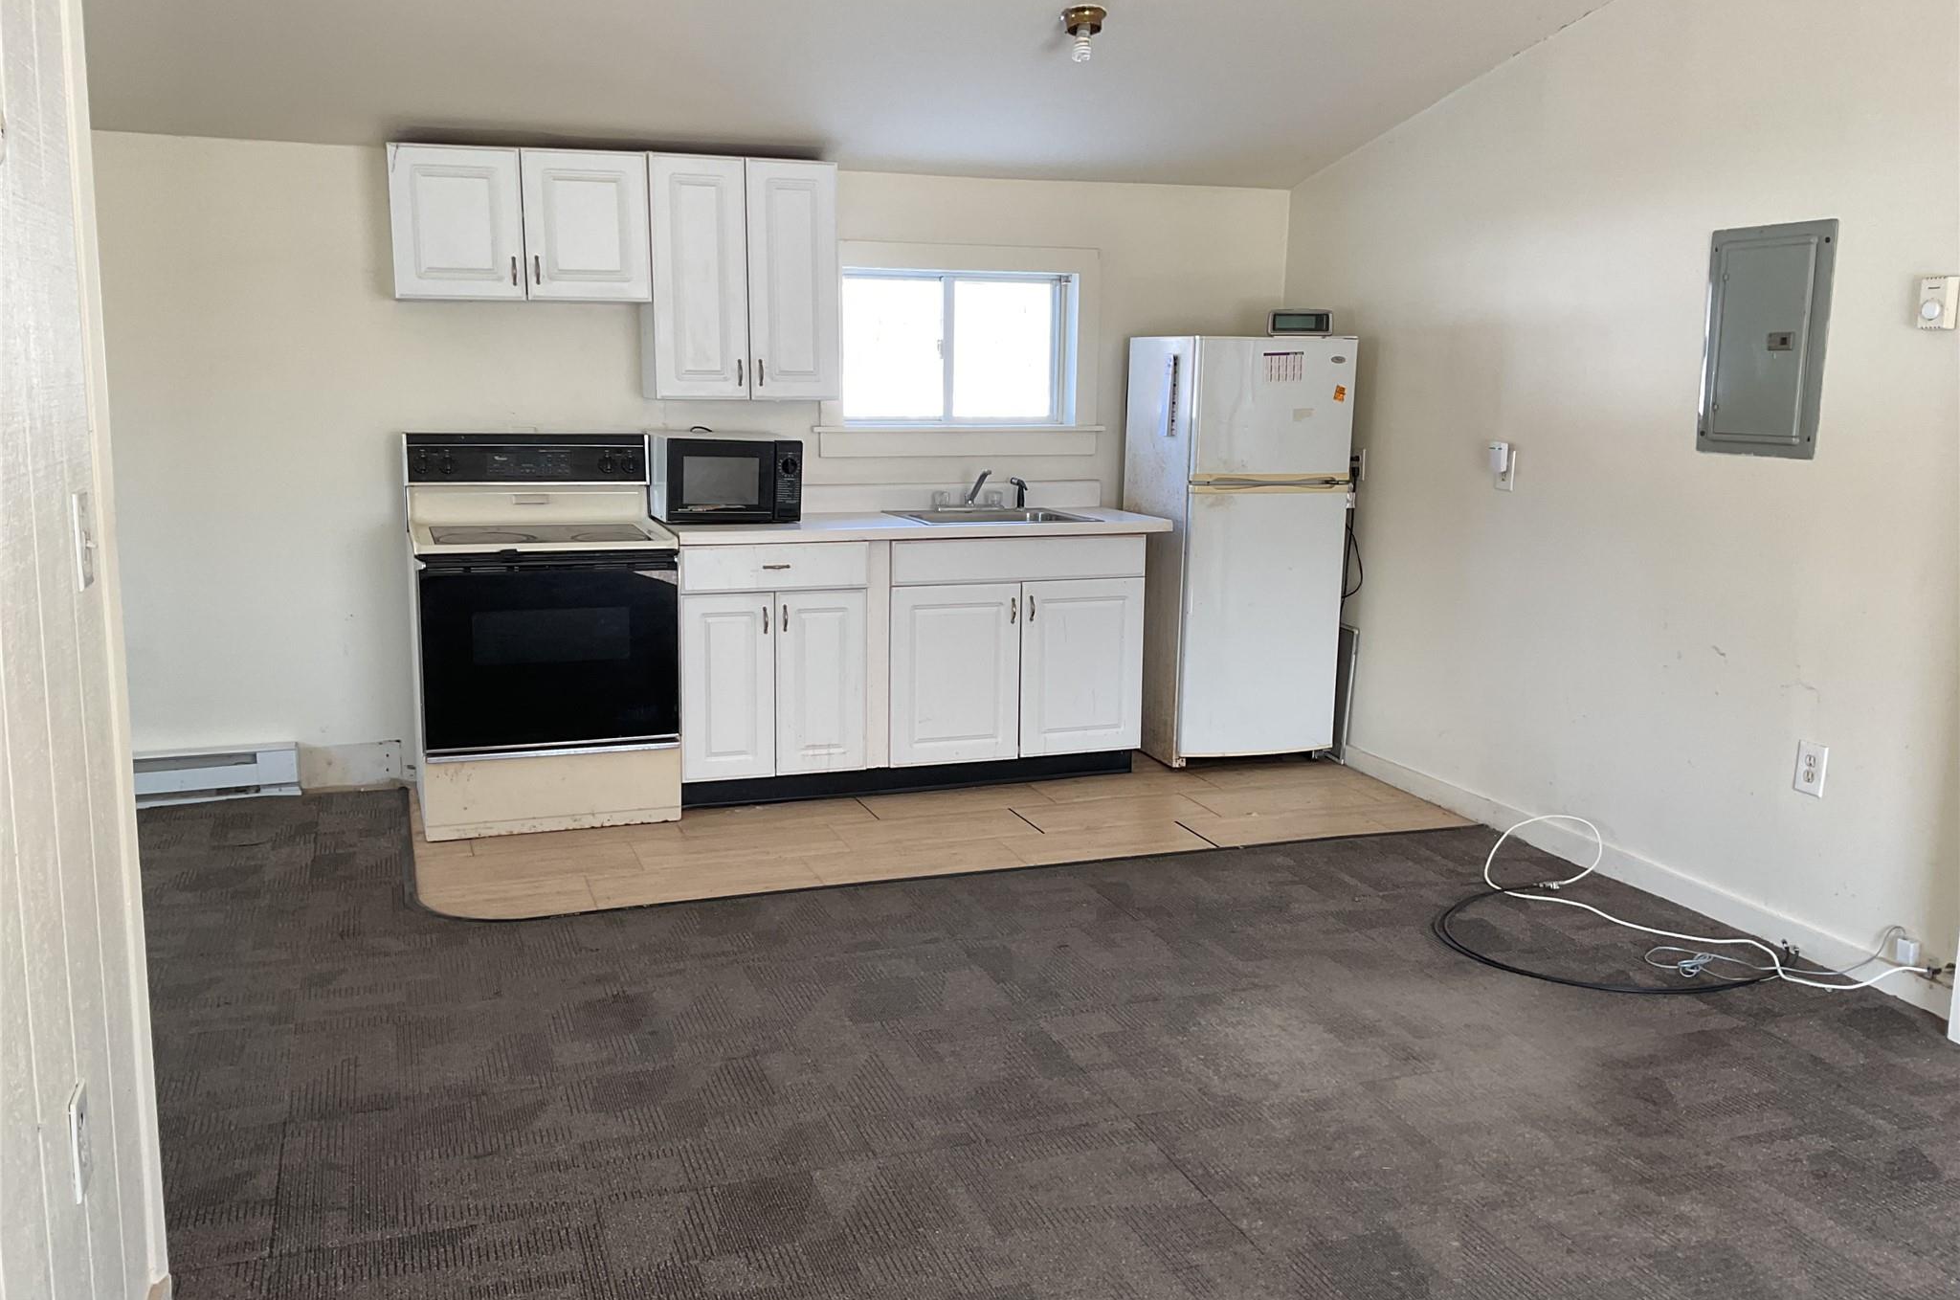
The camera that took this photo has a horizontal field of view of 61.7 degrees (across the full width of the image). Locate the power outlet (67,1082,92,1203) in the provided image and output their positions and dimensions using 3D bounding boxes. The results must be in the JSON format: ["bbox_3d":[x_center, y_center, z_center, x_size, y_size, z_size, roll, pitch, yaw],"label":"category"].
[{"bbox_3d":[-1.070,0.585,1.954,0.008,0.115,0.072,-3,11,-19],"label":"power outlet"}]

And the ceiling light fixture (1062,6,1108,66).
[{"bbox_3d":[0.285,-1.653,4.436,0.126,0.132,0.126,-3,-1,0],"label":"ceiling light fixture"}]

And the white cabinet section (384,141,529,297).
[{"bbox_3d":[-1.584,-1.294,4.987,0.382,0.455,0.020,-3,11,-19],"label":"white cabinet section"}]

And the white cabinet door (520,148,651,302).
[{"bbox_3d":[-1.235,-1.332,5.186,0.388,0.460,0.030,-3,11,-19],"label":"white cabinet door"}]

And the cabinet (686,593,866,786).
[{"bbox_3d":[-0.740,0.071,5.558,0.605,0.610,0.520,-3,11,-19],"label":"cabinet"}]

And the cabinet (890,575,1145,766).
[{"bbox_3d":[0.043,0.025,5.809,0.910,0.608,0.590,-3,11,-19],"label":"cabinet"}]

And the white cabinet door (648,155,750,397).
[{"bbox_3d":[-0.905,-1.198,5.327,0.304,0.762,0.030,-3,11,-19],"label":"white cabinet door"}]

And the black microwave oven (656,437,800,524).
[{"bbox_3d":[-0.840,-0.572,5.486,0.450,0.277,0.360,-2,10,-14],"label":"black microwave oven"}]

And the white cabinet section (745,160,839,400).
[{"bbox_3d":[-0.617,-1.213,5.426,0.302,0.762,0.030,-3,11,-19],"label":"white cabinet section"}]

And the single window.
[{"bbox_3d":[-0.075,-1.105,6.035,0.900,0.556,0.100,-3,11,-19],"label":"single window"}]

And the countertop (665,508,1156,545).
[{"bbox_3d":[-0.235,-0.431,5.614,1.674,0.037,0.636,-3,11,-19],"label":"countertop"}]

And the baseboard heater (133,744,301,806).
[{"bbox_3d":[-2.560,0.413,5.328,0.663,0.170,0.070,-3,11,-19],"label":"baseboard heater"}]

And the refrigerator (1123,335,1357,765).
[{"bbox_3d":[0.937,-0.374,6.086,0.612,1.534,0.605,-3,10,-18],"label":"refrigerator"}]

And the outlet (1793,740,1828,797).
[{"bbox_3d":[2.038,0.291,4.033,0.007,0.124,0.079,-3,11,-19],"label":"outlet"}]

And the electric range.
[{"bbox_3d":[-1.391,-0.074,5.227,0.765,1.188,0.665,-3,11,-19],"label":"electric range"}]

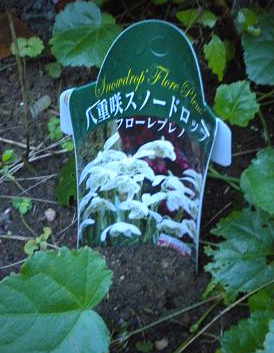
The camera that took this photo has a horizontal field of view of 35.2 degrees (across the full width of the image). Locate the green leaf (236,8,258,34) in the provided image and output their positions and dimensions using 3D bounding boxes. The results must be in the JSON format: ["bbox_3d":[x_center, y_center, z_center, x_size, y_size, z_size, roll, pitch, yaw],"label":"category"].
[{"bbox_3d":[0.107,-0.150,0.420,0.020,0.008,0.026,0,86,9],"label":"green leaf"}]

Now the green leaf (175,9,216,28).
[{"bbox_3d":[0.056,-0.150,0.410,0.036,0.009,0.017,0,60,0],"label":"green leaf"}]

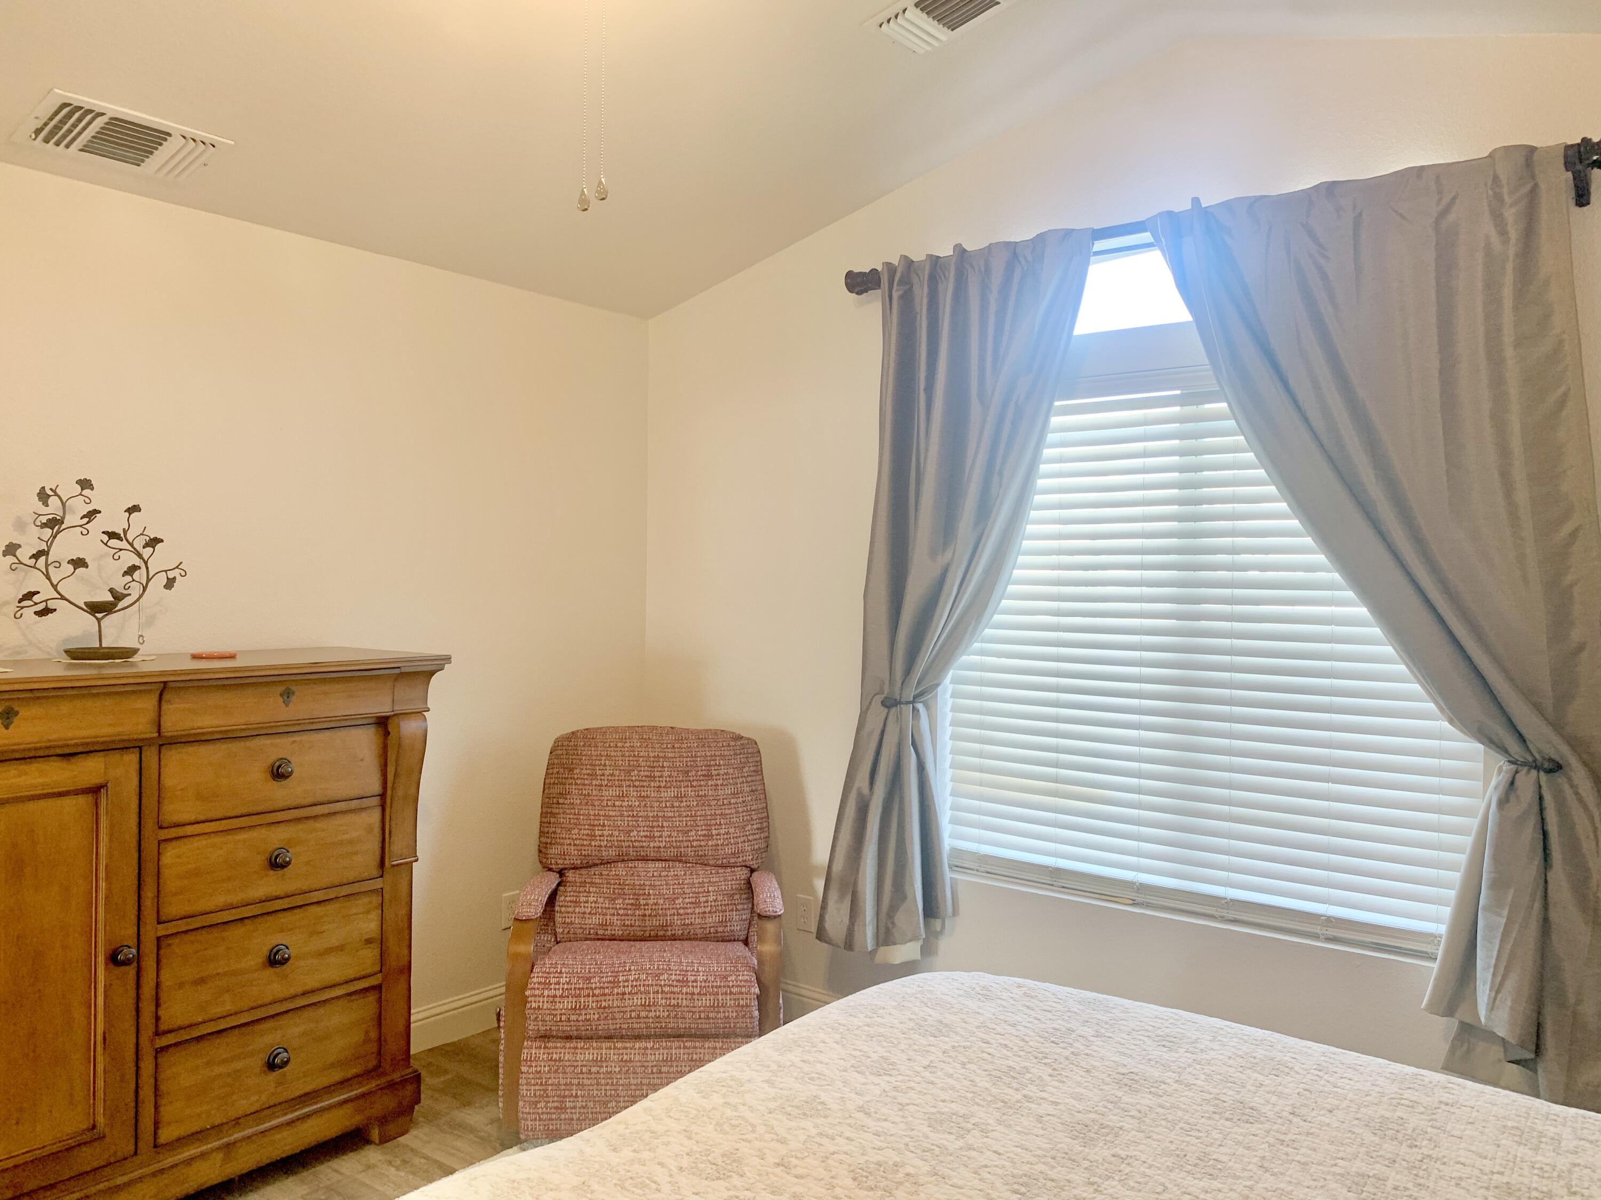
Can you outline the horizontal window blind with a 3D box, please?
[{"bbox_3d":[1.036,0.109,3.254,1.450,1.465,0.060,2,1,38],"label":"horizontal window blind"}]

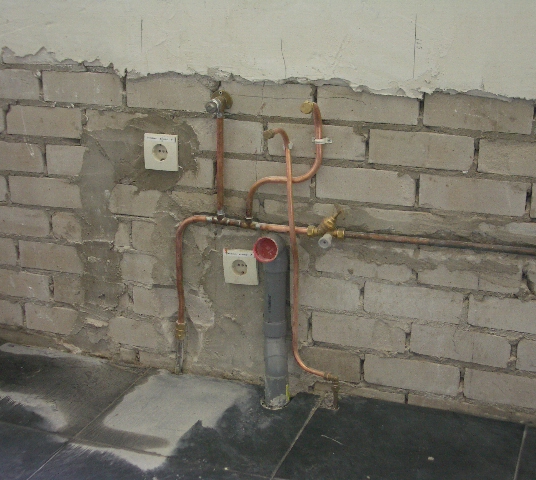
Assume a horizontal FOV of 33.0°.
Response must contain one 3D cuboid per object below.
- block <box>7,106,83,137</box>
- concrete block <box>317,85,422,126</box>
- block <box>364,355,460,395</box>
[{"bbox_3d":[-0.511,-0.289,2.178,0.210,0.069,0.100,6,19,19],"label":"block"},{"bbox_3d":[0.219,-0.287,1.886,0.209,0.068,0.100,6,19,20],"label":"concrete block"},{"bbox_3d":[0.334,0.282,2.035,0.210,0.069,0.100,6,19,19],"label":"block"}]

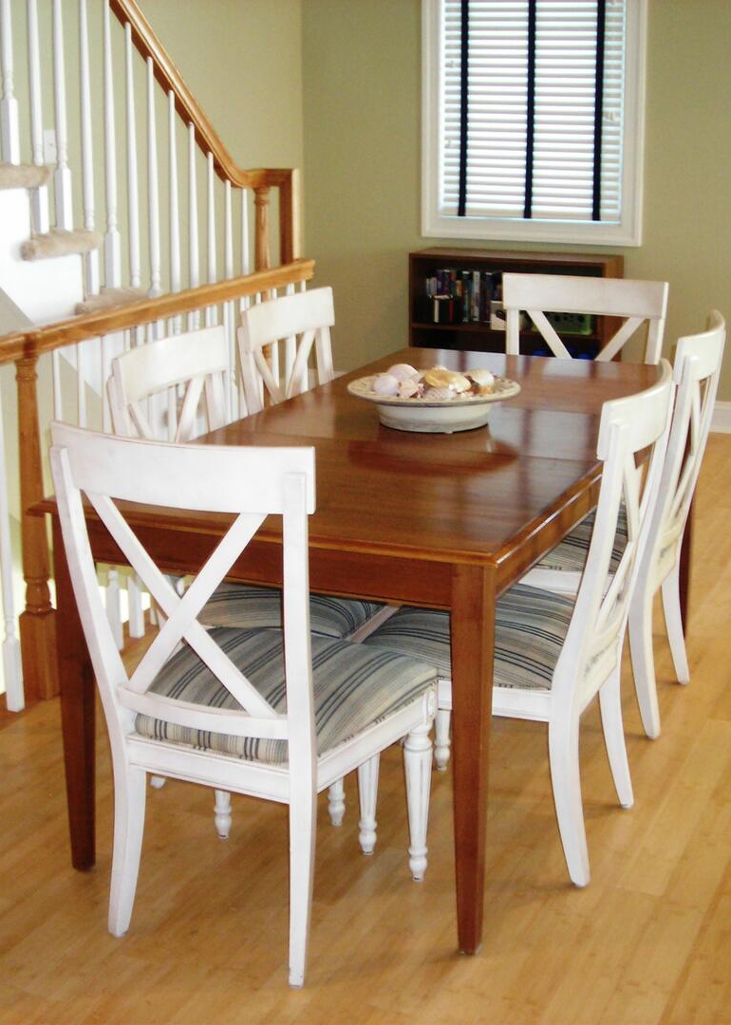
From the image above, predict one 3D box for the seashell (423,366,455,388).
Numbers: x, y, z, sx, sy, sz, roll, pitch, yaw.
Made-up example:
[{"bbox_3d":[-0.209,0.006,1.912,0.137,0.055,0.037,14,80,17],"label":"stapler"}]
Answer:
[{"bbox_3d":[0.171,-0.313,3.500,0.080,0.050,0.060,6,16,22],"label":"seashell"}]

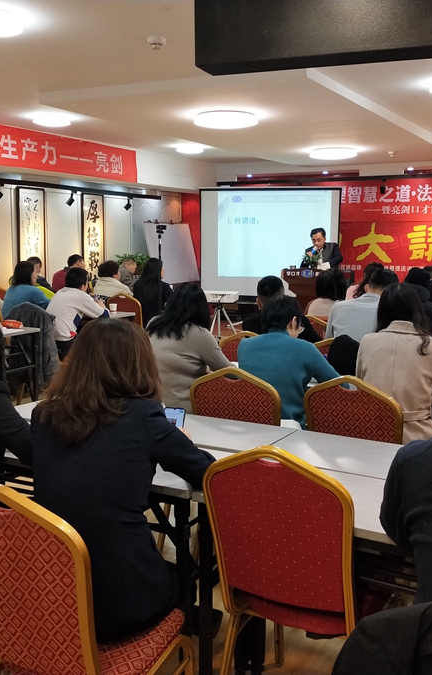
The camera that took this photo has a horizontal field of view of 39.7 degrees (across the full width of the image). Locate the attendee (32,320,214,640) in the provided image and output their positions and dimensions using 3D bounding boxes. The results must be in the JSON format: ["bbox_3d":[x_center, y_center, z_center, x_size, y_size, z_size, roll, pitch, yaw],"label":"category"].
[{"bbox_3d":[-0.192,0.587,1.965,0.480,1.290,0.700,5,10,25],"label":"attendee"}]

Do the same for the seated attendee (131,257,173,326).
[{"bbox_3d":[-0.630,-0.181,6.140,0.500,1.260,0.720,7,12,32],"label":"seated attendee"}]

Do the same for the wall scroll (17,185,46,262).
[{"bbox_3d":[-2.314,-1.141,7.537,0.040,1.450,0.430,7,12,32],"label":"wall scroll"}]

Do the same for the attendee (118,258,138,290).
[{"bbox_3d":[-1.093,-0.456,7.947,0.500,1.200,0.780,7,12,32],"label":"attendee"}]

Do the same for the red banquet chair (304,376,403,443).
[{"bbox_3d":[0.761,0.595,3.067,0.450,0.930,0.560,6,11,32],"label":"red banquet chair"}]

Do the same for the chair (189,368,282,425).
[{"bbox_3d":[0.207,0.555,2.909,0.450,0.930,0.560,6,11,28],"label":"chair"}]

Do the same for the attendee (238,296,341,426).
[{"bbox_3d":[0.408,0.407,3.166,0.520,1.260,0.720,6,11,30],"label":"attendee"}]

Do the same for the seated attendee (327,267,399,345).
[{"bbox_3d":[1.094,0.212,4.100,0.540,1.350,0.730,4,10,20],"label":"seated attendee"}]

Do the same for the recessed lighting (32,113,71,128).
[{"bbox_3d":[-1.651,-2.172,6.021,0.380,0.080,0.380,1,10,0],"label":"recessed lighting"}]

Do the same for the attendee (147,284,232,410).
[{"bbox_3d":[-0.053,0.327,3.436,0.500,1.270,0.780,9,13,37],"label":"attendee"}]

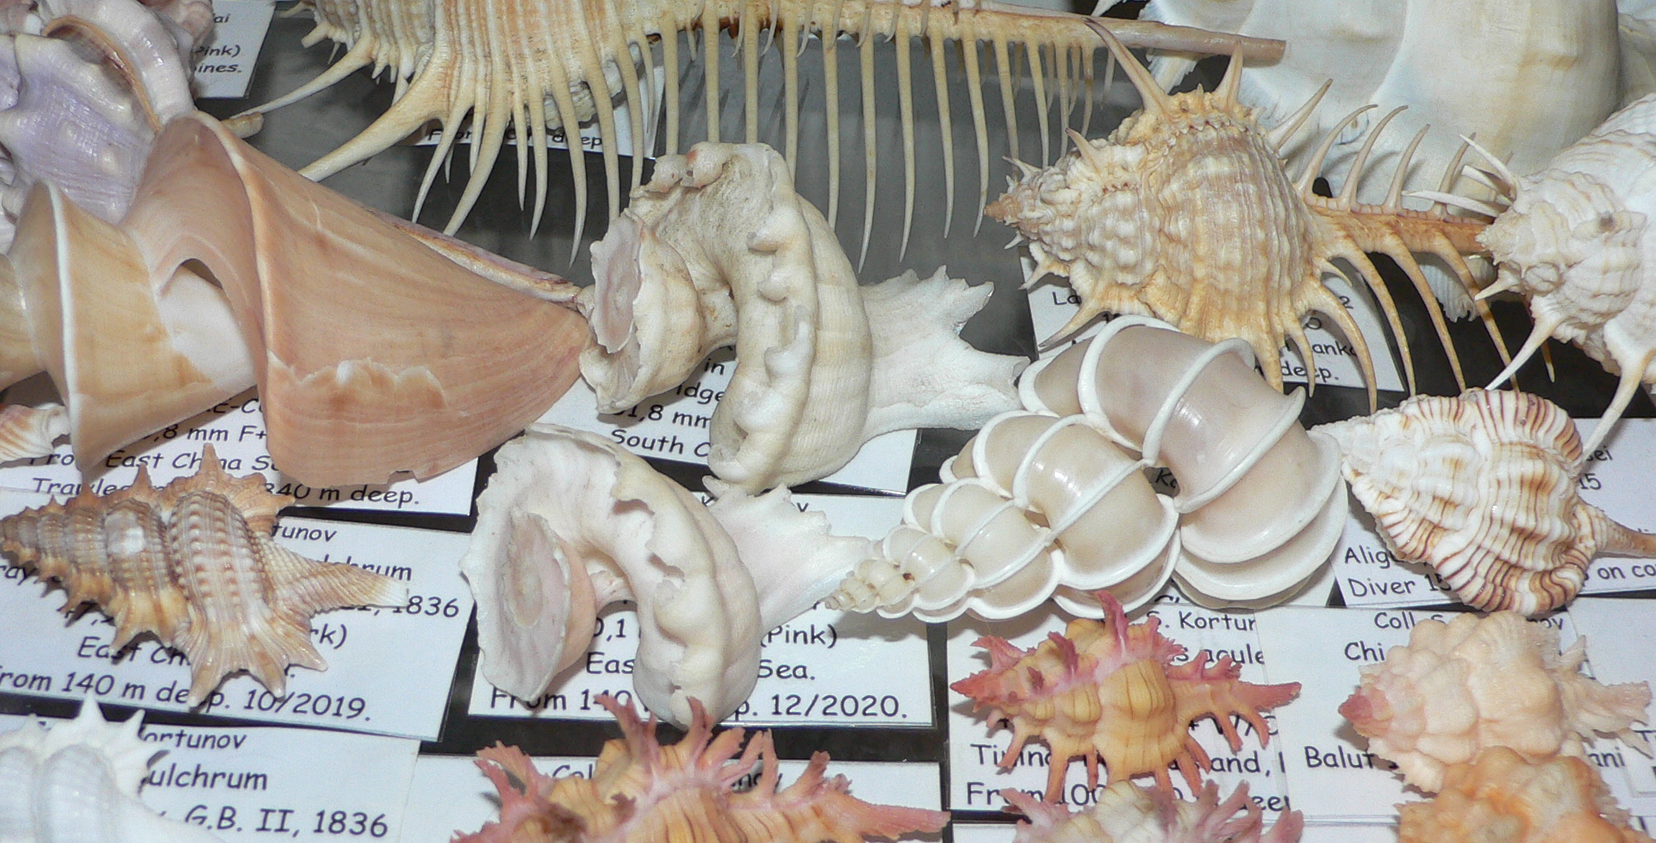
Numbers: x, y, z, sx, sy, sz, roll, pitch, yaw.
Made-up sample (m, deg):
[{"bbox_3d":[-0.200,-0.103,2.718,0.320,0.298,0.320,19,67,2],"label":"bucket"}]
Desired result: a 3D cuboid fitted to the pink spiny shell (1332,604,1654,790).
[{"bbox_3d":[0.078,0.031,0.193,0.038,0.018,0.021,-2,46,-2],"label":"pink spiny shell"}]

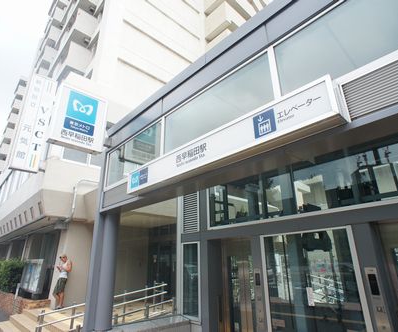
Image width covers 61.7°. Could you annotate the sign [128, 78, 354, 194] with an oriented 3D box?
[{"bbox_3d":[0.097,-0.140,4.104,0.210,0.386,3.444,17,-26,-38],"label":"sign"}]

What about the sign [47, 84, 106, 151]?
[{"bbox_3d":[-2.383,-0.919,6.664,0.995,1.182,0.200,17,-26,-38],"label":"sign"}]

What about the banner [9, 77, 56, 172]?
[{"bbox_3d":[-6.100,-1.595,12.347,0.836,3.861,0.250,17,-26,-38],"label":"banner"}]

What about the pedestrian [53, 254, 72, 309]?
[{"bbox_3d":[-4.603,3.873,11.243,0.500,1.700,0.420,-18,-27,39],"label":"pedestrian"}]

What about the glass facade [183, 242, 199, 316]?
[{"bbox_3d":[-0.151,2.470,7.273,0.050,1.485,0.514,17,-26,-38],"label":"glass facade"}]

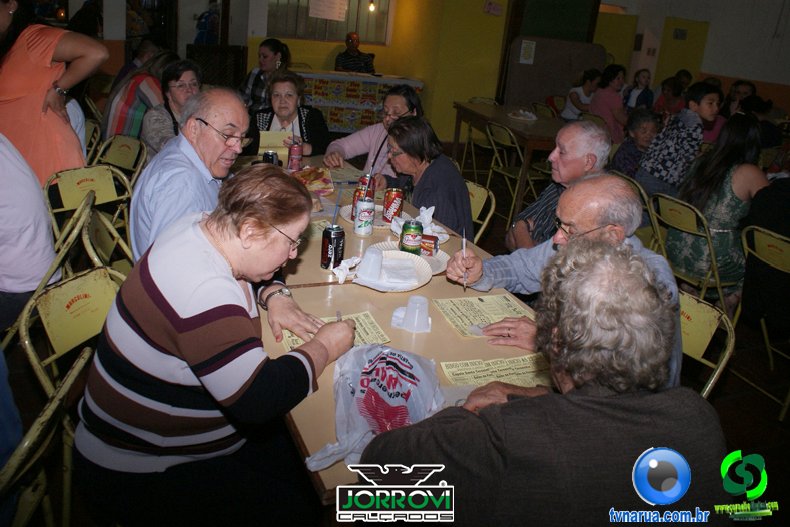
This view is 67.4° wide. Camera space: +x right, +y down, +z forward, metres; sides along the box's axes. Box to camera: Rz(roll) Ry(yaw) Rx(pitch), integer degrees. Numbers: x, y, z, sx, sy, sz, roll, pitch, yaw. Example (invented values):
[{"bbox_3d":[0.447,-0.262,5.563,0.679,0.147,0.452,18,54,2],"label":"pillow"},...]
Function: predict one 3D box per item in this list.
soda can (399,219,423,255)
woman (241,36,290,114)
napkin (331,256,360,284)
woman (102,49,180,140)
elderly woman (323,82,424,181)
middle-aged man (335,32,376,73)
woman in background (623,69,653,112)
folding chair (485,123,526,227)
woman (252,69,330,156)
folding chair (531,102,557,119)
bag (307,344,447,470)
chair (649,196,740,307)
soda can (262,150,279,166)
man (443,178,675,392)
[{"bbox_3d":[0.057,-0.079,1.885,0.066,0.122,0.066,5,21,0],"label":"soda can"},{"bbox_3d":[-0.993,-1.004,4.473,0.620,1.290,0.500,-6,24,-26],"label":"woman"},{"bbox_3d":[-0.139,0.021,1.678,0.075,0.045,0.090,-11,26,-34],"label":"napkin"},{"bbox_3d":[-1.554,-0.763,3.930,0.640,1.220,0.460,-4,23,-22],"label":"woman"},{"bbox_3d":[-0.133,-0.343,3.137,0.650,1.170,0.520,-8,25,-29],"label":"elderly woman"},{"bbox_3d":[-0.519,-2.029,7.066,0.500,1.360,0.600,4,22,-3],"label":"middle-aged man"},{"bbox_3d":[2.403,-1.333,6.163,0.440,1.280,0.600,10,22,14],"label":"woman in background"},{"bbox_3d":[1.040,-0.701,4.787,0.480,0.800,0.430,-3,23,-18],"label":"folding chair"},{"bbox_3d":[-0.563,-0.484,3.407,0.520,1.170,0.650,-1,22,-13],"label":"woman"},{"bbox_3d":[1.906,-1.549,7.348,0.460,0.785,0.410,-5,24,-28],"label":"folding chair"},{"bbox_3d":[-0.019,0.234,1.090,0.230,0.090,0.310,5,21,0],"label":"bag"},{"bbox_3d":[1.531,0.048,3.054,0.460,0.790,0.400,-4,23,-22],"label":"chair"},{"bbox_3d":[-0.547,-0.427,2.616,0.066,0.122,0.066,6,21,-2],"label":"soda can"},{"bbox_3d":[0.438,0.288,1.712,0.680,1.130,0.540,-2,23,-17],"label":"man"}]

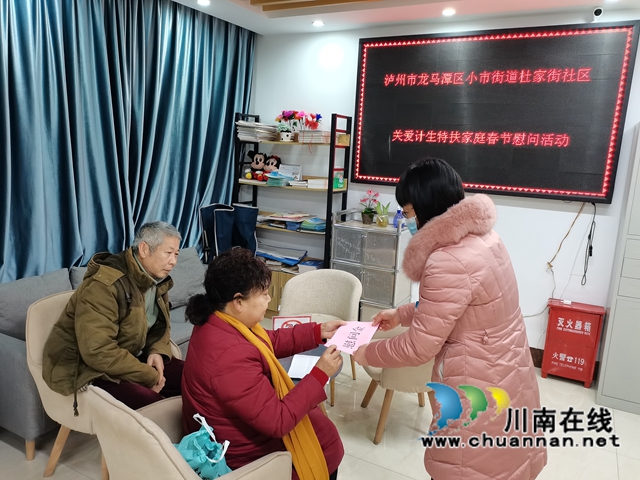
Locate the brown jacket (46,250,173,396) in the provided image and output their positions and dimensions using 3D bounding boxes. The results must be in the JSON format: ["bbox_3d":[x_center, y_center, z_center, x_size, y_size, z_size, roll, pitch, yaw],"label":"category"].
[{"bbox_3d":[-0.910,0.349,2.195,0.590,0.660,0.570,8,13,25],"label":"brown jacket"}]

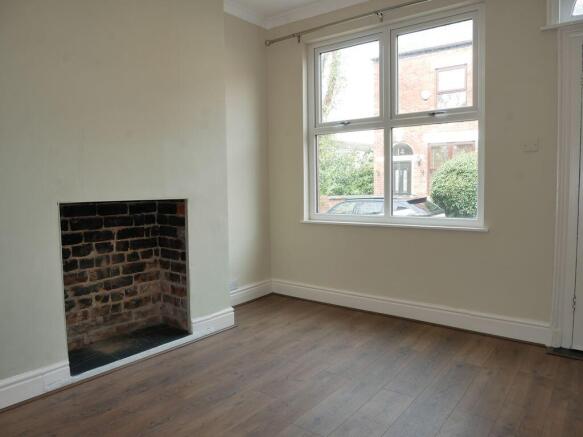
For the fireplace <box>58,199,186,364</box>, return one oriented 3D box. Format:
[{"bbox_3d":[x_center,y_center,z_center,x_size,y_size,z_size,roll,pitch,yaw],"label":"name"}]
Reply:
[{"bbox_3d":[-1.093,0.358,2.571,0.367,0.935,0.821,2,5,37],"label":"fireplace"}]

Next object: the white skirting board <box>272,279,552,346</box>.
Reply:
[{"bbox_3d":[0.756,0.725,3.385,2.394,0.149,0.025,3,5,38],"label":"white skirting board"}]

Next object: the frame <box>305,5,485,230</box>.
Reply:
[{"bbox_3d":[0.773,-0.747,3.327,1.538,1.612,0.120,2,5,37],"label":"frame"}]

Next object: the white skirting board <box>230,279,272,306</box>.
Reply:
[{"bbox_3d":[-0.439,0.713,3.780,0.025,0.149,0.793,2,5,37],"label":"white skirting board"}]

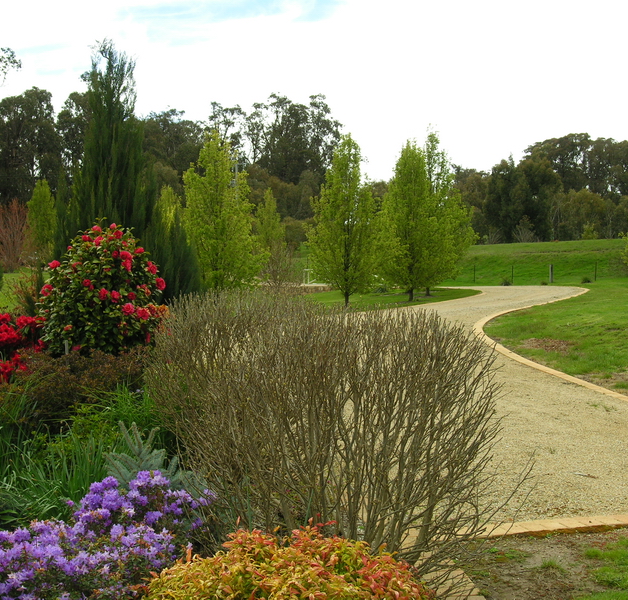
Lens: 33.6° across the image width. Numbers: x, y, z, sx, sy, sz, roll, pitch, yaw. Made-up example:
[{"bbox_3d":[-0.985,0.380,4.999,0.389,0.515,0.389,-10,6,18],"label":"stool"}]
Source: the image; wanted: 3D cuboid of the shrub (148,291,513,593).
[{"bbox_3d":[0.094,0.769,5.900,2.000,1.450,1.600,0,2,0],"label":"shrub"}]

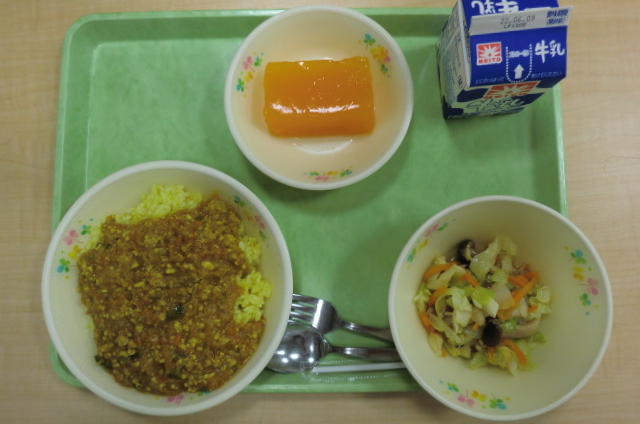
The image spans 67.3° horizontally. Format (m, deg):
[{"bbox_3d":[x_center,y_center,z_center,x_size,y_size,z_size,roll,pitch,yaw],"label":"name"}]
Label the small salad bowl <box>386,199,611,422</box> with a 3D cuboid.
[{"bbox_3d":[0.107,0.058,0.312,0.131,0.058,0.131,0,85,1],"label":"small salad bowl"}]

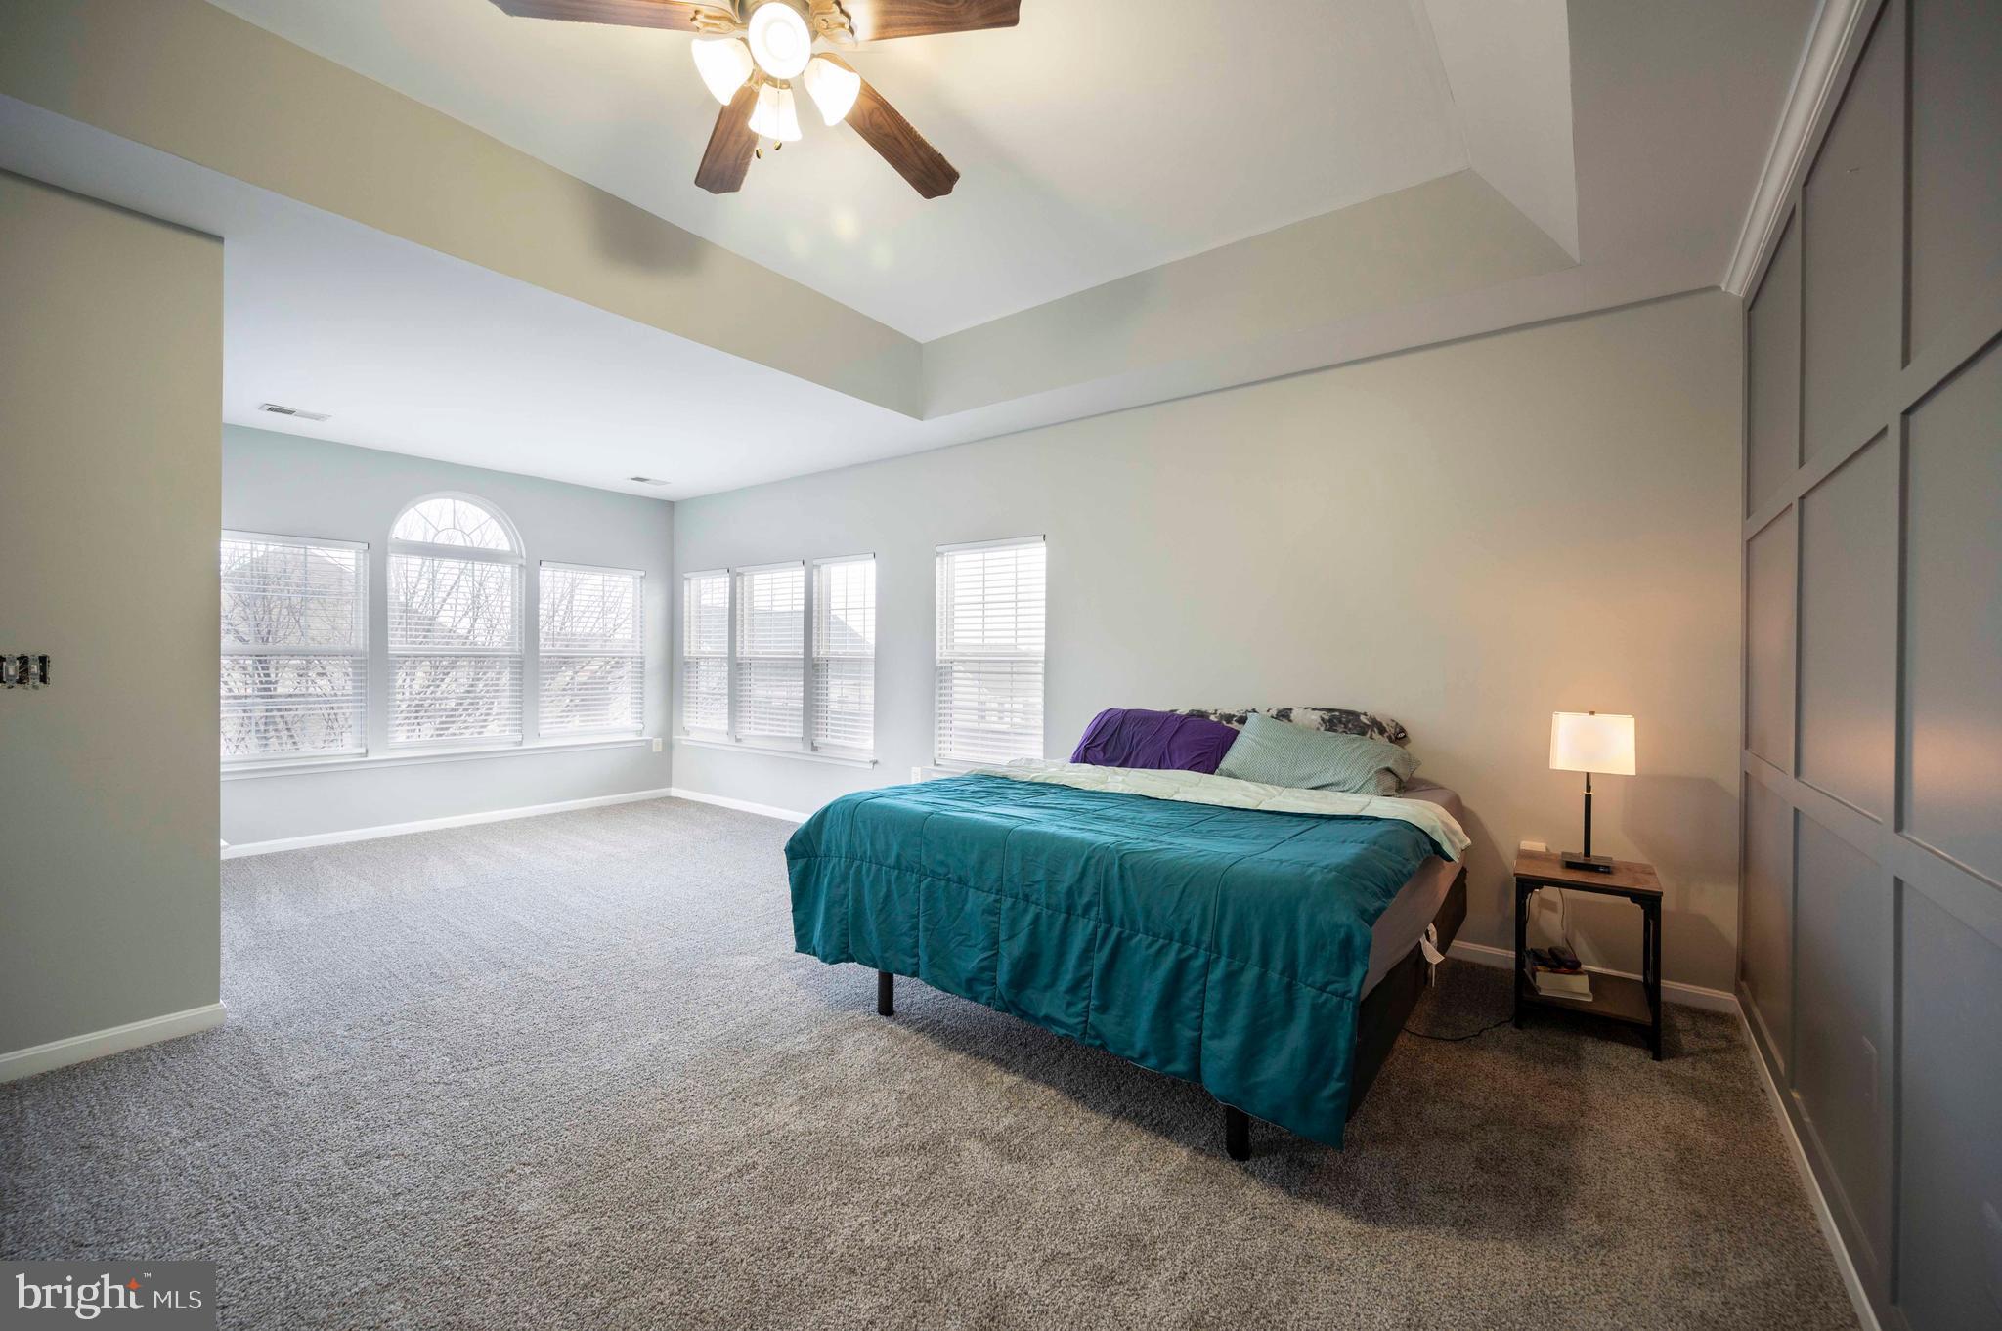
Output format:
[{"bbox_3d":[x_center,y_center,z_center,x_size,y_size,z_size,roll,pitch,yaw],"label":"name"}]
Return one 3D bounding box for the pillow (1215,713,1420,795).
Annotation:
[{"bbox_3d":[1.401,0.375,3.430,0.740,0.190,0.430,5,41,41],"label":"pillow"}]

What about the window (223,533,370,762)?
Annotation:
[{"bbox_3d":[-4.706,-0.107,5.109,0.060,1.488,0.884,1,1,37],"label":"window"}]

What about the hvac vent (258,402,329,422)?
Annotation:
[{"bbox_3d":[-4.186,-1.504,4.626,0.175,0.019,0.299,1,1,37],"label":"hvac vent"}]

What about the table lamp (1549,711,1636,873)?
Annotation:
[{"bbox_3d":[2.197,0.461,2.903,0.255,0.580,0.210,1,1,37],"label":"table lamp"}]

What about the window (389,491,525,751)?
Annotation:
[{"bbox_3d":[-4.119,-0.343,5.909,0.100,1.931,0.894,1,1,37],"label":"window"}]

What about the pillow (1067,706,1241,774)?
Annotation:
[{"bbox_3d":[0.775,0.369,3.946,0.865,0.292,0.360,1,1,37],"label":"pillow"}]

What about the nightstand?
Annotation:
[{"bbox_3d":[2.148,1.032,2.872,0.410,0.557,0.430,1,0,37],"label":"nightstand"}]

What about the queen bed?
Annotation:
[{"bbox_3d":[0.612,0.748,3.086,1.970,1.066,2.080,1,1,37],"label":"queen bed"}]

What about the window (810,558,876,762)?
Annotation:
[{"bbox_3d":[-1.187,-0.075,5.910,0.696,1.487,0.100,1,0,37],"label":"window"}]

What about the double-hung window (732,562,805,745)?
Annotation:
[{"bbox_3d":[-1.916,-0.085,6.463,0.897,1.487,0.100,1,0,37],"label":"double-hung window"}]

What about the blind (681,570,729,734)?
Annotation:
[{"bbox_3d":[-2.650,-0.097,7.018,0.698,1.483,0.100,1,0,37],"label":"blind"}]

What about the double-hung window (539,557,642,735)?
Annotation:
[{"bbox_3d":[-3.497,-0.118,6.718,0.060,1.454,0.888,1,0,37],"label":"double-hung window"}]

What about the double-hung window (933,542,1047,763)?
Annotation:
[{"bbox_3d":[-0.088,-0.061,5.060,0.893,1.483,0.060,1,0,37],"label":"double-hung window"}]

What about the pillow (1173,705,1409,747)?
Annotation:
[{"bbox_3d":[1.382,0.363,3.720,1.020,0.400,0.190,1,-32,37],"label":"pillow"}]

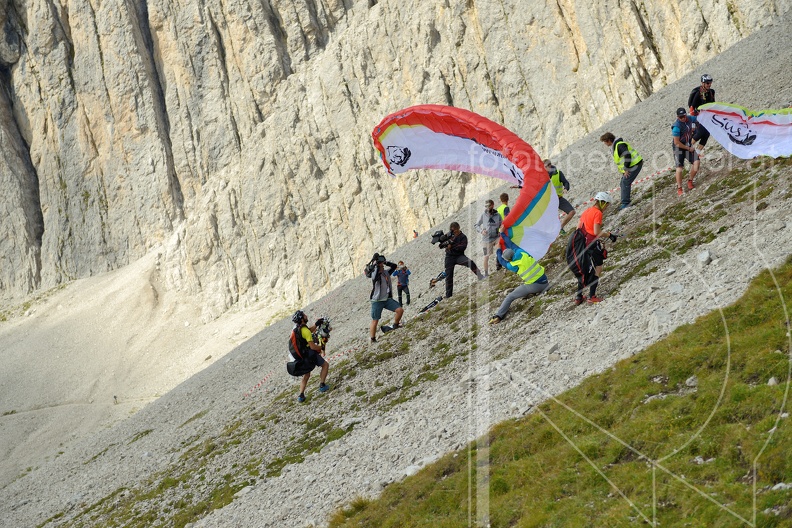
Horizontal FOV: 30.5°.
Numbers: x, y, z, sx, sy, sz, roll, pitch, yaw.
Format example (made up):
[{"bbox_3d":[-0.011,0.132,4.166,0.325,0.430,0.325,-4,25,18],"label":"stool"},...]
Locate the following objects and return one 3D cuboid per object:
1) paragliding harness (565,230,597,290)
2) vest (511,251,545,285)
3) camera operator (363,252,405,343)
[{"bbox_3d":[2.939,-0.087,23.000,0.500,0.940,0.480,-1,4,-15],"label":"paragliding harness"},{"bbox_3d":[2.409,0.064,26.500,0.460,0.600,0.300,-39,-26,-13],"label":"vest"},{"bbox_3d":[-0.233,0.678,29.400,0.700,1.800,0.620,0,0,-20],"label":"camera operator"}]

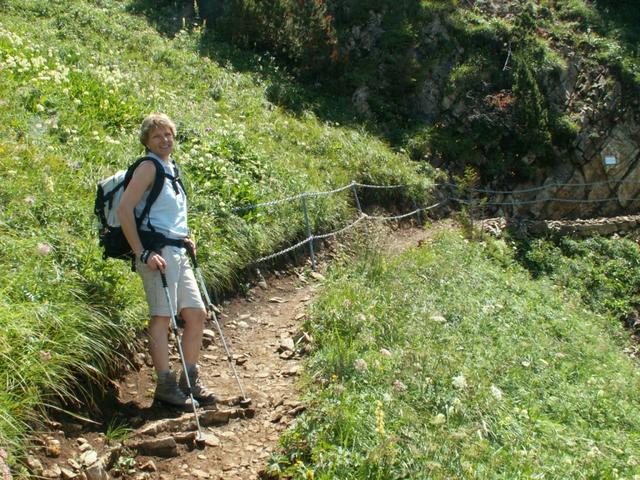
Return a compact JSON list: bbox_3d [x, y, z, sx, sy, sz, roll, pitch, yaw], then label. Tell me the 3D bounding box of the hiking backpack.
[{"bbox_3d":[-0.995,-0.170,3.580,0.400,0.540,0.320,-1,8,9],"label":"hiking backpack"}]

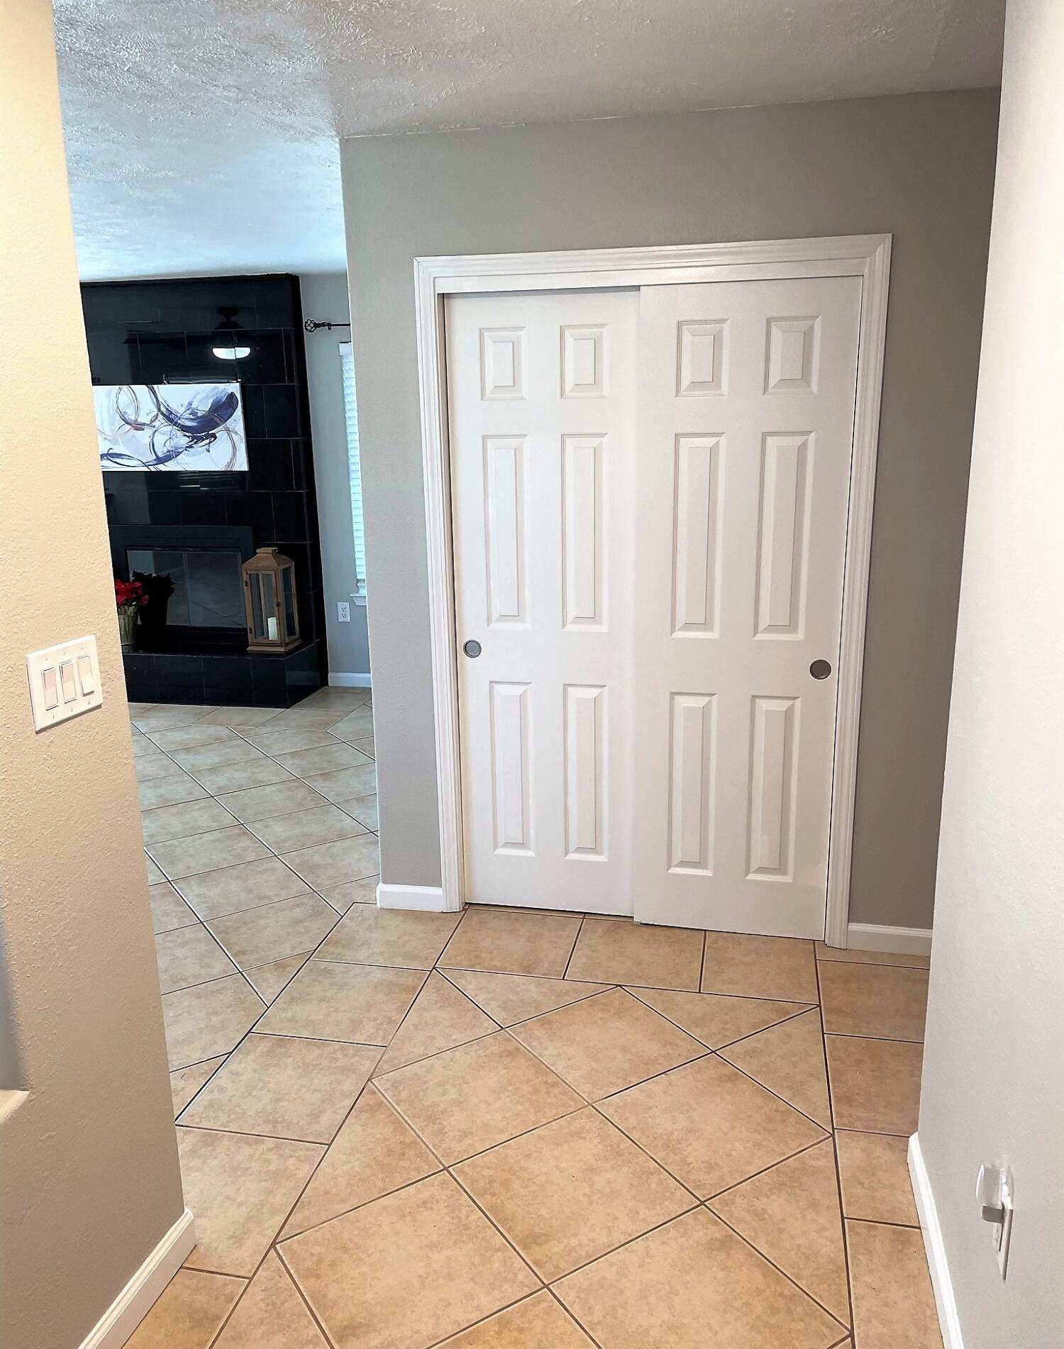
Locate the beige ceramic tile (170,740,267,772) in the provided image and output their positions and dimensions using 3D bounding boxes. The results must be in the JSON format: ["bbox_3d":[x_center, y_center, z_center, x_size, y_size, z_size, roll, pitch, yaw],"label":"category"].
[{"bbox_3d":[-1.601,0.407,5.396,0.398,0.010,0.398,-10,16,-32],"label":"beige ceramic tile"}]

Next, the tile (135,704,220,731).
[{"bbox_3d":[-2.060,0.231,6.209,0.404,0.011,0.392,2,14,12],"label":"tile"}]

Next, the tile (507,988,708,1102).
[{"bbox_3d":[0.205,1.001,2.901,0.400,0.012,0.400,-10,16,-32],"label":"tile"}]

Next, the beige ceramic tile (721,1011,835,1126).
[{"bbox_3d":[0.621,1.011,2.800,0.279,0.010,0.560,2,14,12],"label":"beige ceramic tile"}]

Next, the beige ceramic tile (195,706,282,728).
[{"bbox_3d":[-1.679,0.246,6.131,0.392,0.011,0.392,2,14,12],"label":"beige ceramic tile"}]

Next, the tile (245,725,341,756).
[{"bbox_3d":[-1.269,0.357,5.657,0.404,0.011,0.404,-9,16,-32],"label":"tile"}]

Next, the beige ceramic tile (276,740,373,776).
[{"bbox_3d":[-1.041,0.427,5.313,0.400,0.012,0.400,-10,16,-32],"label":"beige ceramic tile"}]

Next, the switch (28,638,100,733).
[{"bbox_3d":[-0.765,0.011,1.746,0.010,0.122,0.171,3,14,14],"label":"switch"}]

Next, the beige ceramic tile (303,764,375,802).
[{"bbox_3d":[-0.821,0.507,4.977,0.400,0.012,0.400,-10,16,-32],"label":"beige ceramic tile"}]

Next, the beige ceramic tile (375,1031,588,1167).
[{"bbox_3d":[-0.134,1.052,2.671,0.398,0.010,0.398,-10,16,-32],"label":"beige ceramic tile"}]

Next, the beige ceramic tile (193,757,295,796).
[{"bbox_3d":[-1.378,0.484,5.066,0.398,0.010,0.398,-10,16,-32],"label":"beige ceramic tile"}]

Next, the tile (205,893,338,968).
[{"bbox_3d":[-0.833,0.862,3.564,0.404,0.011,0.404,-9,16,-32],"label":"tile"}]

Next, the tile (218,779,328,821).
[{"bbox_3d":[-1.163,0.570,4.777,0.404,0.011,0.404,-9,16,-32],"label":"tile"}]

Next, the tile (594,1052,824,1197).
[{"bbox_3d":[0.427,1.079,2.570,0.400,0.012,0.400,-10,16,-32],"label":"tile"}]

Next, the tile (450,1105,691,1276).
[{"bbox_3d":[0.089,1.142,2.372,0.404,0.011,0.404,-9,16,-32],"label":"tile"}]

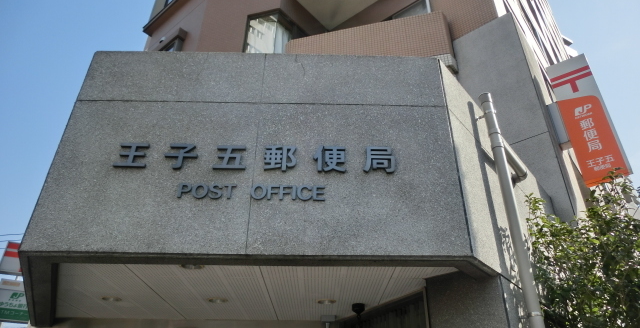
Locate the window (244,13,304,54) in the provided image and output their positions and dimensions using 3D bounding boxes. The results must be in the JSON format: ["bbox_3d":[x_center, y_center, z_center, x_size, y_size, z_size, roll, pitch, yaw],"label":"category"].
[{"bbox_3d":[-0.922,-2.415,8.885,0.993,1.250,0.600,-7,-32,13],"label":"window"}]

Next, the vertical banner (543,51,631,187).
[{"bbox_3d":[3.511,-0.598,5.842,0.500,1.880,0.220,-23,-38,33],"label":"vertical banner"}]

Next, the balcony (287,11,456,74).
[{"bbox_3d":[0.902,-1.618,8.361,3.113,1.270,1.342,-7,-32,13],"label":"balcony"}]

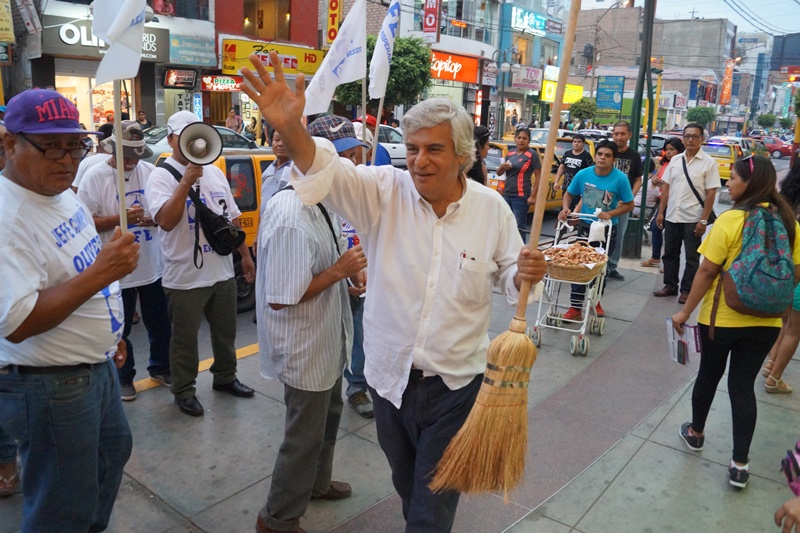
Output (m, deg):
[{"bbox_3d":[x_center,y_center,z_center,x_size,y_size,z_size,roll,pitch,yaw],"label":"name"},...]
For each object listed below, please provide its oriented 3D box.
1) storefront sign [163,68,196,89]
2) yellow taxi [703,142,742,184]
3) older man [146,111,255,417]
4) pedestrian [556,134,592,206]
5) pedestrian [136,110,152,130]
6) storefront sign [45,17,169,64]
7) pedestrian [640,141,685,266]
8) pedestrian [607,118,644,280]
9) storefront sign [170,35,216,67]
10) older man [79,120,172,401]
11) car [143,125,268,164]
[{"bbox_3d":[-6.308,-5.389,17.216,0.120,0.570,1.020,12,17,38],"label":"storefront sign"},{"bbox_3d":[11.867,-3.884,22.437,1.660,1.460,4.200,11,16,34],"label":"yellow taxi"},{"bbox_3d":[-1.115,-0.016,3.365,0.450,1.670,0.570,13,18,41],"label":"older man"},{"bbox_3d":[2.491,-1.066,8.785,0.550,1.680,0.360,6,14,20],"label":"pedestrian"},{"bbox_3d":[-6.714,-3.306,15.898,0.460,1.580,0.300,-8,16,-34],"label":"pedestrian"},{"bbox_3d":[-7.655,-5.929,15.783,0.200,0.960,3.309,12,17,38],"label":"storefront sign"},{"bbox_3d":[3.173,-0.742,7.136,0.420,1.560,0.500,-8,16,-36],"label":"pedestrian"},{"bbox_3d":[2.399,-0.689,6.479,0.540,1.710,0.380,5,13,14],"label":"pedestrian"},{"bbox_3d":[-5.577,-5.834,16.200,1.200,0.760,0.150,-5,15,-29],"label":"storefront sign"},{"bbox_3d":[-1.594,-0.056,3.542,0.430,1.640,0.530,13,18,40],"label":"older man"},{"bbox_3d":[-4.652,-2.463,13.589,1.700,1.430,4.350,12,17,38],"label":"car"}]

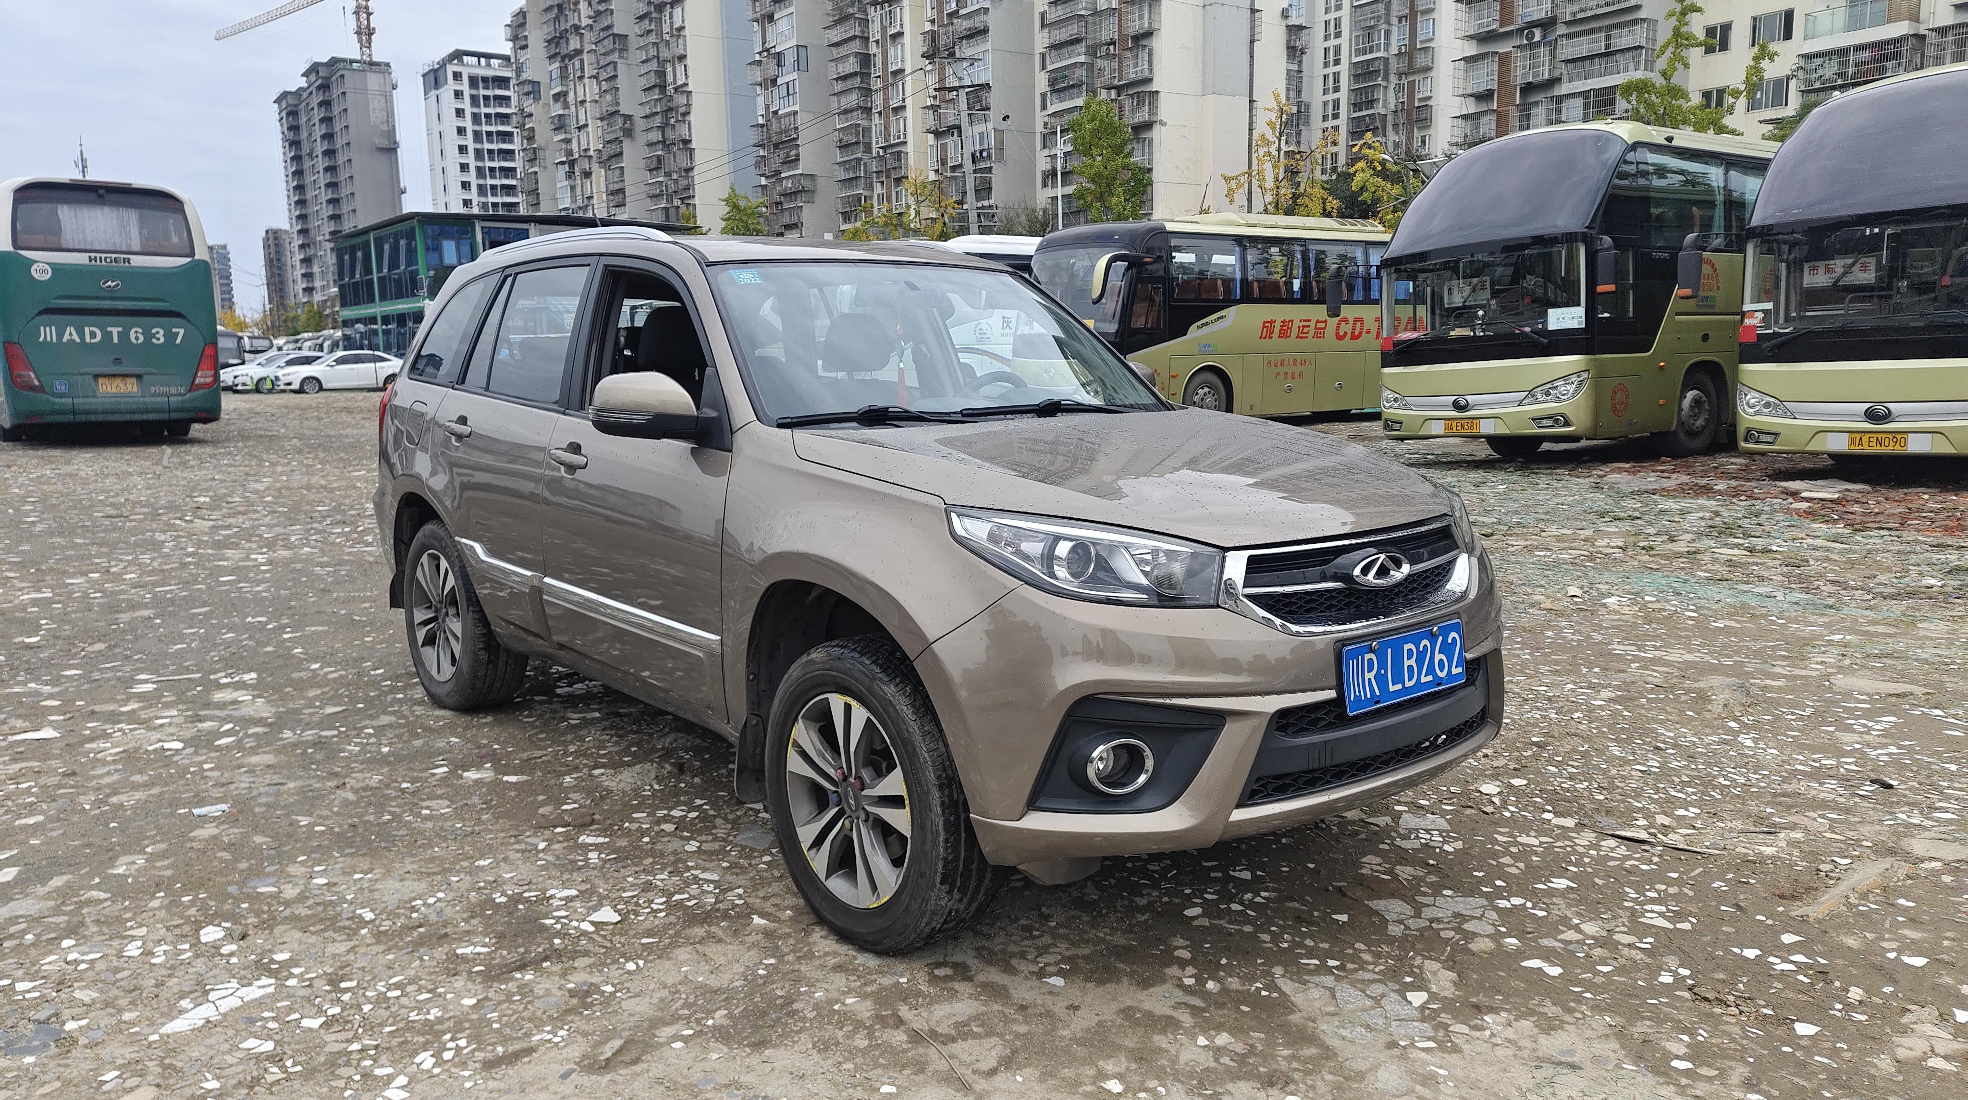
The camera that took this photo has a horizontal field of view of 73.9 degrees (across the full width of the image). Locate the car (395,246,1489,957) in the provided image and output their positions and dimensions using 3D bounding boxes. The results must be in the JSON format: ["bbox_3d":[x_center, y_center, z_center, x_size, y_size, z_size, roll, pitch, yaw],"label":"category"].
[{"bbox_3d":[-0.510,-0.185,4.236,1.820,1.660,4.420,-7,11,-40],"label":"car"}]

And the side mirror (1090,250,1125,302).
[{"bbox_3d":[1.902,-4.195,20.100,0.360,0.800,0.320,-7,11,-35],"label":"side mirror"}]

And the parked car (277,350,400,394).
[{"bbox_3d":[-22.700,-6.315,46.500,1.840,1.480,4.700,7,12,44],"label":"parked car"}]

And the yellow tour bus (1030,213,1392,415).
[{"bbox_3d":[5.609,-4.180,24.238,11.300,3.550,2.500,-7,11,-35],"label":"yellow tour bus"}]

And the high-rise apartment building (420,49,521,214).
[{"bbox_3d":[-86.541,-61.079,240.056,25.000,54.000,16.500,-7,11,-36],"label":"high-rise apartment building"}]

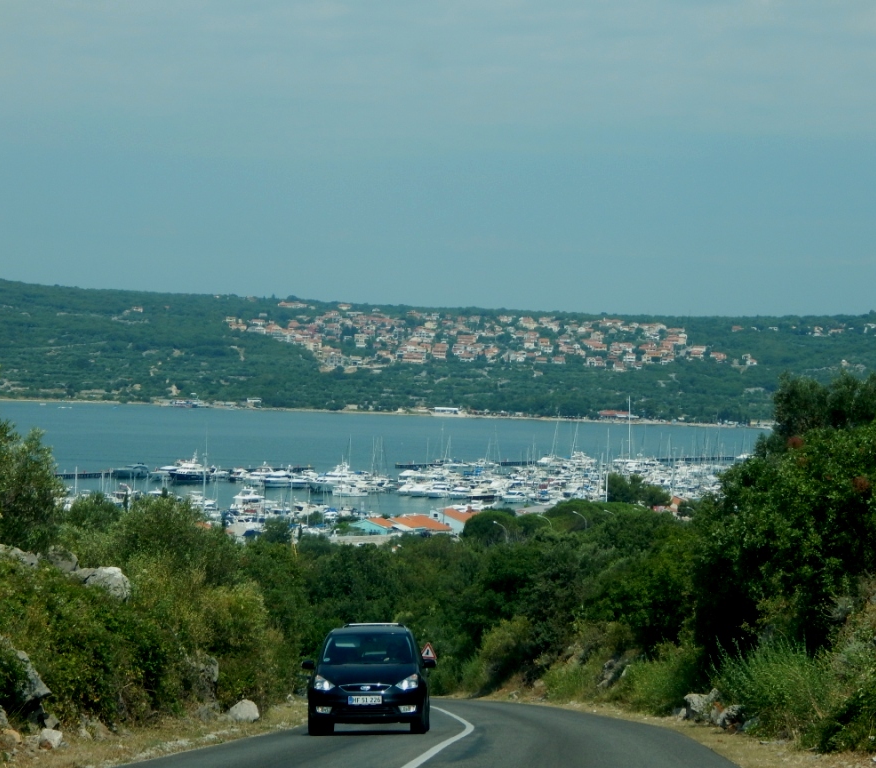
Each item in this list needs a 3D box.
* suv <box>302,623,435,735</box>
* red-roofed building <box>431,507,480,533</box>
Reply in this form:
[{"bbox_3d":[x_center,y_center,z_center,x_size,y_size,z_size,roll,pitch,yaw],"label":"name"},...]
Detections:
[{"bbox_3d":[-1.080,4.710,40.600,1.950,1.790,4.800,0,-7,1],"label":"suv"},{"bbox_3d":[4.100,29.300,535.000,9.500,6.300,8.500,0,0,27],"label":"red-roofed building"}]

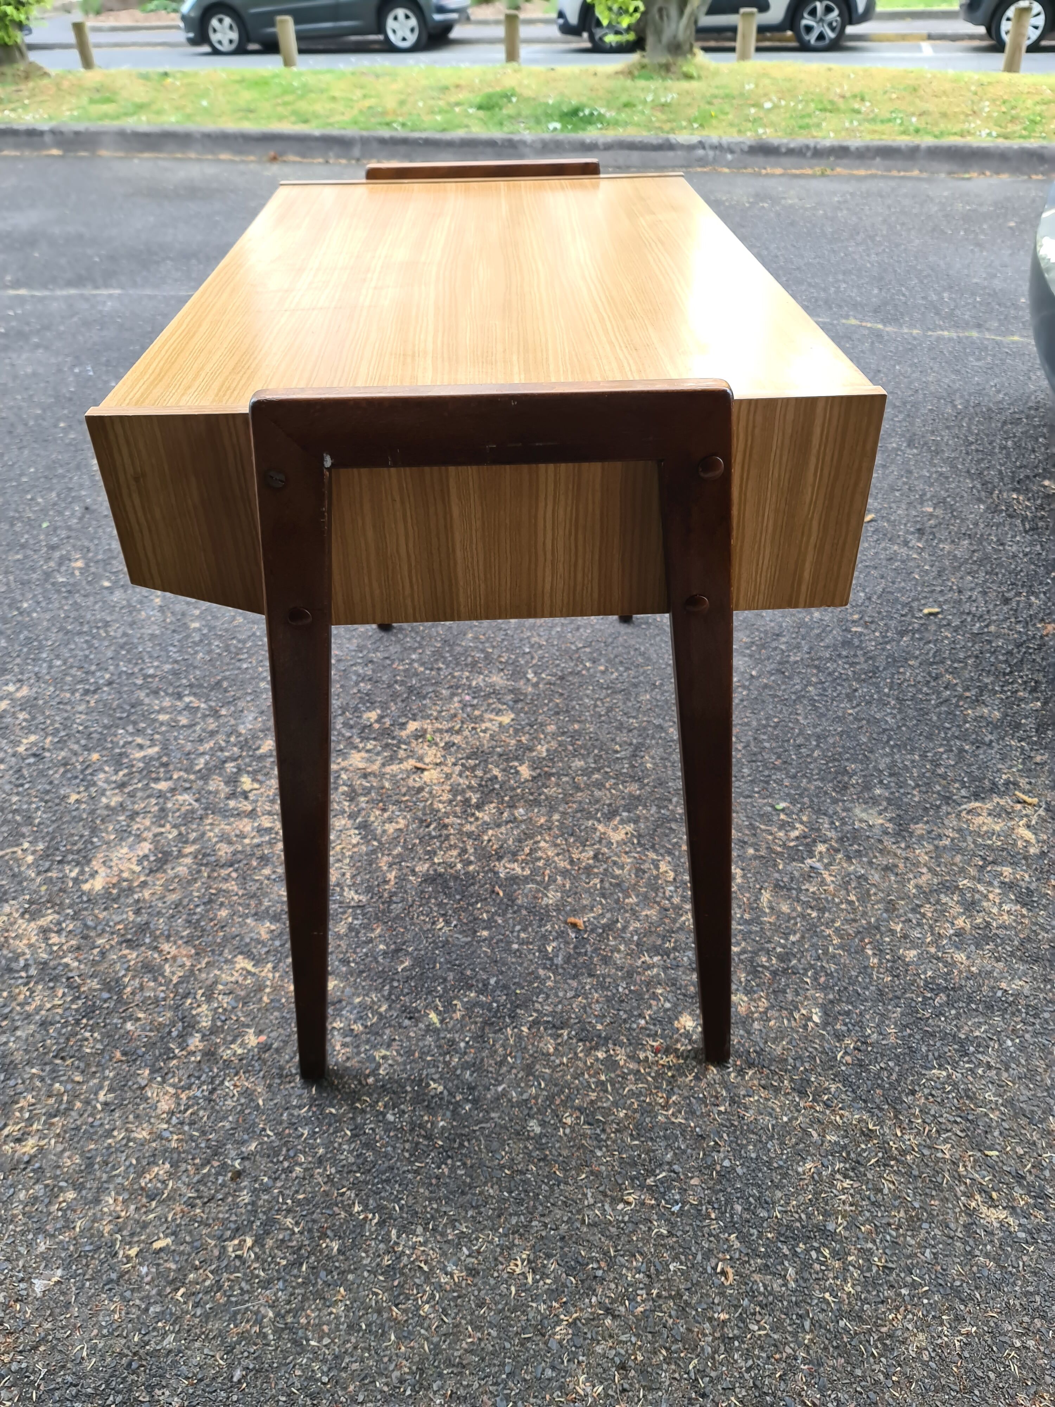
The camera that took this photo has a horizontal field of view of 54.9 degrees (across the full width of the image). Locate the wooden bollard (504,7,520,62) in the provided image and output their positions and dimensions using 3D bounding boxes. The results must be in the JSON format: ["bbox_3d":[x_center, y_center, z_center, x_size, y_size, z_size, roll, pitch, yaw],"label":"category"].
[{"bbox_3d":[-0.151,-6.792,10.381,0.158,0.460,0.158,-1,36,0],"label":"wooden bollard"}]

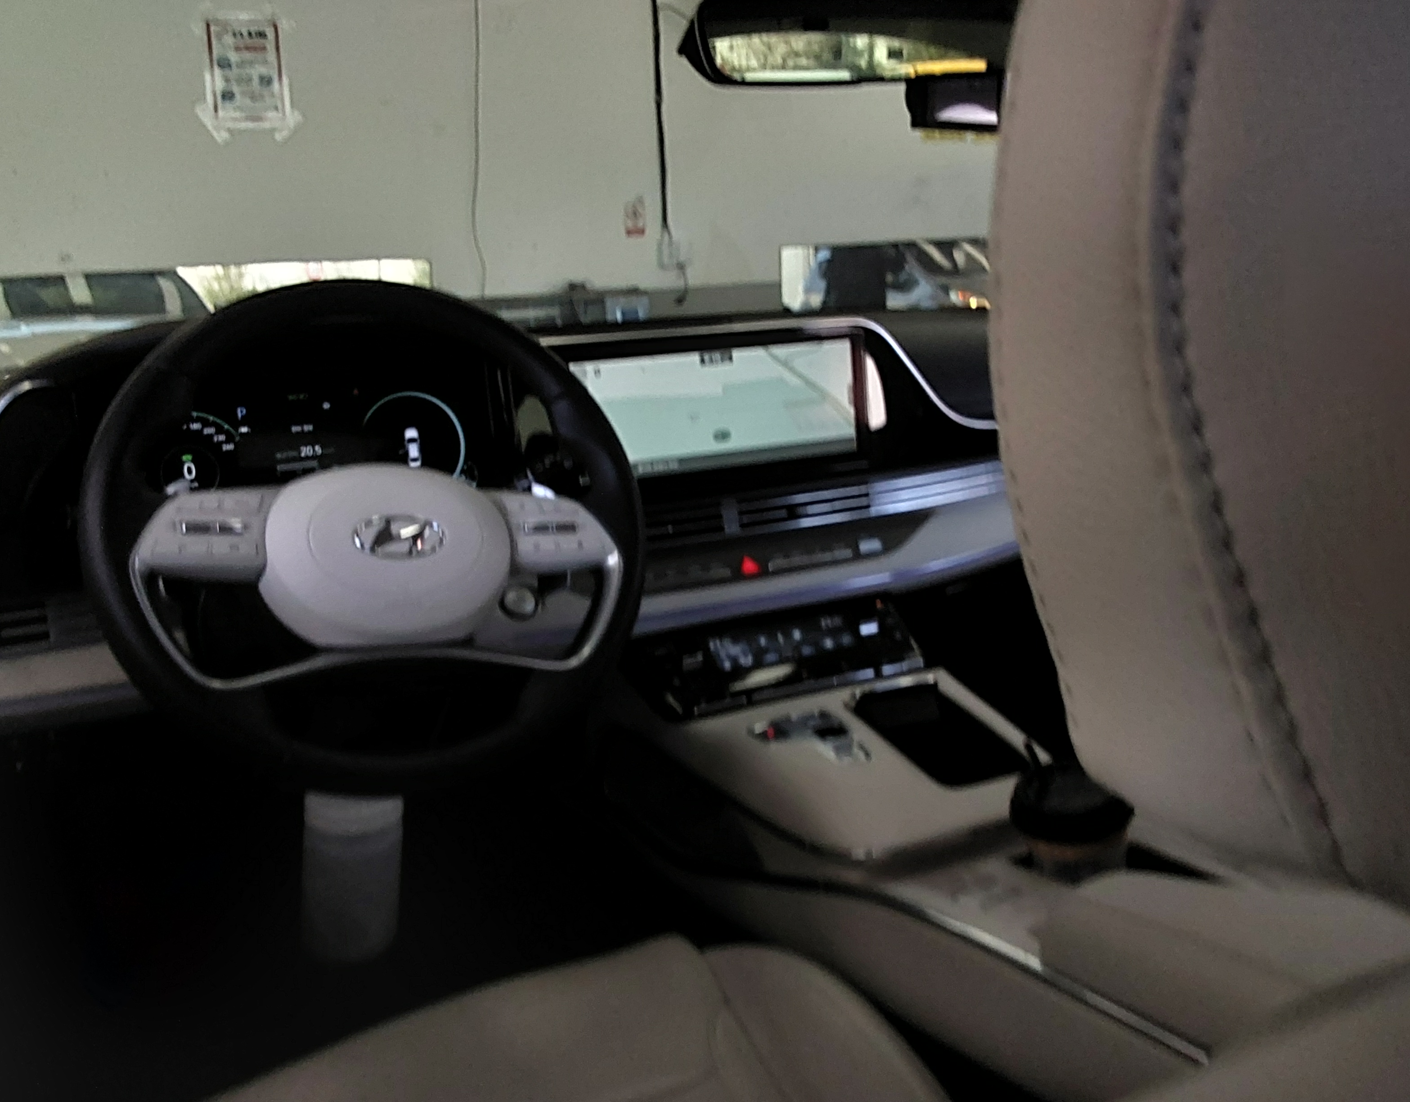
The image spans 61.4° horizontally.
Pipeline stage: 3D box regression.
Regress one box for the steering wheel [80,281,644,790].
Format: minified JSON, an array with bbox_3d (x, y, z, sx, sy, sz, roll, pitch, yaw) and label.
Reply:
[{"bbox_3d":[-0.229,-0.011,0.837,0.375,0.375,0.095,-2,-20,-23],"label":"steering wheel"}]

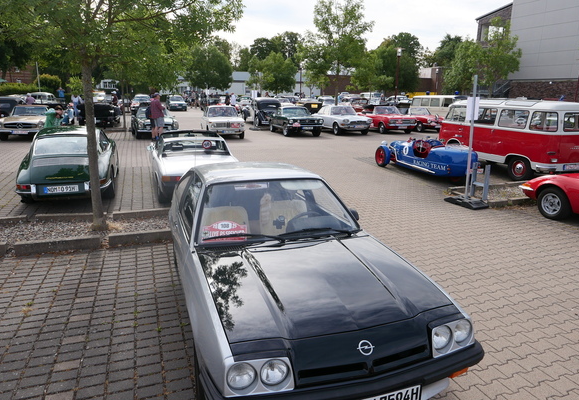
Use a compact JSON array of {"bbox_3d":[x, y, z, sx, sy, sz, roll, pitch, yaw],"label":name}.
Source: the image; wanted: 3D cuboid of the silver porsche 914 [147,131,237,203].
[{"bbox_3d":[-2.247,-0.901,8.995,1.650,1.230,3.985,-5,16,-22],"label":"silver porsche 914"}]

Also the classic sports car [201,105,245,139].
[{"bbox_3d":[-3.139,-3.654,18.545,1.600,1.410,4.230,-3,16,-15],"label":"classic sports car"}]

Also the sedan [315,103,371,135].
[{"bbox_3d":[2.606,-4.231,20.867,1.750,1.380,4.600,-3,15,-17],"label":"sedan"}]

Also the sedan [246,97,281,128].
[{"bbox_3d":[-1.878,-5.632,25.566,1.600,1.600,4.200,-4,16,-20],"label":"sedan"}]

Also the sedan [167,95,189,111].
[{"bbox_3d":[-11.457,-9.858,40.696,1.690,1.400,4.350,-4,16,-20],"label":"sedan"}]

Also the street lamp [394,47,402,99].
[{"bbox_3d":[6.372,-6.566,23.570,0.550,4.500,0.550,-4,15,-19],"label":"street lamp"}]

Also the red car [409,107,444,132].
[{"bbox_3d":[7.933,-5.087,24.838,1.660,1.360,4.350,-4,16,-19],"label":"red car"}]

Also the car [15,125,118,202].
[{"bbox_3d":[-4.561,-0.903,8.583,1.620,1.320,4.160,-4,15,-20],"label":"car"}]

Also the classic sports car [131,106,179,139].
[{"bbox_3d":[-6.321,-3.669,18.533,1.760,1.300,4.285,-5,16,-23],"label":"classic sports car"}]

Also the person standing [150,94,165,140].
[{"bbox_3d":[-5.464,-3.305,16.286,0.450,1.820,0.520,-4,16,-17],"label":"person standing"}]

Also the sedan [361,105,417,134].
[{"bbox_3d":[5.590,-4.721,23.125,1.750,1.450,4.550,-2,16,-13],"label":"sedan"}]

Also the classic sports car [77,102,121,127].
[{"bbox_3d":[-10.106,-4.689,21.290,1.700,1.380,4.300,-3,15,-17],"label":"classic sports car"}]

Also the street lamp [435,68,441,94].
[{"bbox_3d":[13.887,-10.069,37.596,0.550,4.500,0.550,-4,15,-19],"label":"street lamp"}]

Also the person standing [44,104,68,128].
[{"bbox_3d":[-6.531,-1.830,11.238,0.550,1.620,0.550,4,15,10],"label":"person standing"}]

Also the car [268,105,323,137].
[{"bbox_3d":[0.239,-4.104,20.693,1.730,1.300,4.610,-3,16,-16],"label":"car"}]

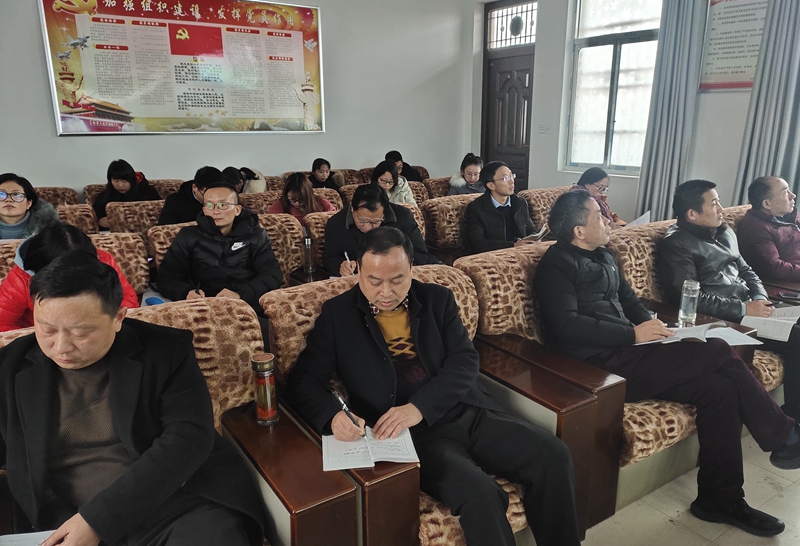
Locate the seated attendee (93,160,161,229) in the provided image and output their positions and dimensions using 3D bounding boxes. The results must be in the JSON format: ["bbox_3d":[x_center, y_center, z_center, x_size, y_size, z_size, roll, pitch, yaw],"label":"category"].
[{"bbox_3d":[-2.344,-0.371,4.750,0.550,1.200,0.850,-10,19,-31],"label":"seated attendee"}]

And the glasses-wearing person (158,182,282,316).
[{"bbox_3d":[-0.860,0.144,2.888,0.640,1.230,0.850,-10,19,-31],"label":"glasses-wearing person"}]

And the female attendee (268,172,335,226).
[{"bbox_3d":[-0.670,-0.208,4.271,0.550,1.140,0.850,-10,19,-31],"label":"female attendee"}]

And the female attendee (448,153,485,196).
[{"bbox_3d":[0.780,-0.569,4.913,0.500,1.080,0.720,-6,16,-20],"label":"female attendee"}]

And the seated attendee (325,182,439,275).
[{"bbox_3d":[-0.096,-0.032,3.147,0.660,1.060,0.750,-6,16,-21],"label":"seated attendee"}]

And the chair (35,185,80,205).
[{"bbox_3d":[-3.199,-0.209,4.595,0.900,0.980,0.820,-10,19,-31],"label":"chair"}]

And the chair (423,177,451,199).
[{"bbox_3d":[0.798,-0.481,5.484,0.900,0.980,0.820,-10,19,-31],"label":"chair"}]

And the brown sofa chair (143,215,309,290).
[{"bbox_3d":[-0.880,0.199,3.150,0.920,0.980,0.820,-10,19,-31],"label":"brown sofa chair"}]

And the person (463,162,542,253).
[{"bbox_3d":[0.821,-0.165,3.900,0.570,1.250,0.820,-14,21,-39],"label":"person"}]

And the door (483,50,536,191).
[{"bbox_3d":[1.240,-1.467,6.220,0.070,2.060,0.860,-9,18,-31],"label":"door"}]

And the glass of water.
[{"bbox_3d":[1.256,0.134,2.320,0.073,0.205,0.073,-9,18,-31],"label":"glass of water"}]

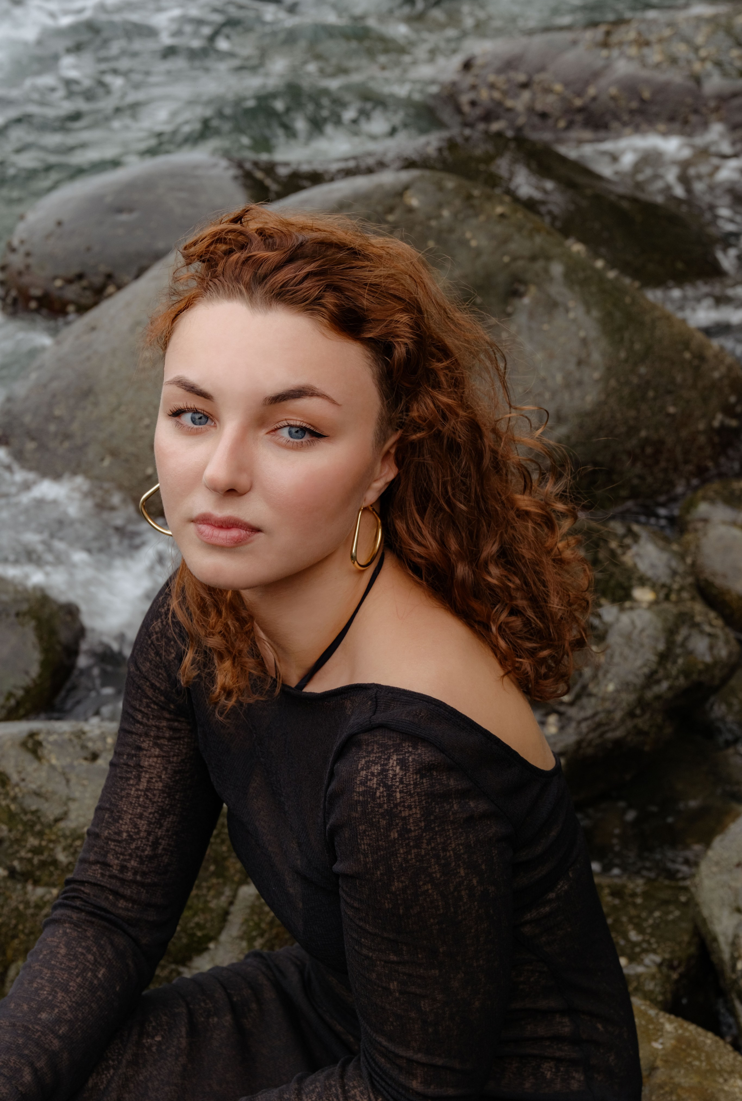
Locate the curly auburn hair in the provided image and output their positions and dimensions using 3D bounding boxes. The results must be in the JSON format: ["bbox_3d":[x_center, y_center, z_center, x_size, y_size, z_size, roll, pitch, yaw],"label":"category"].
[{"bbox_3d":[0.002,-0.065,1.430,0.265,0.325,0.260,11,17,24],"label":"curly auburn hair"}]

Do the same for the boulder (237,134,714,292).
[{"bbox_3d":[0.245,-0.765,4.800,1.100,0.350,0.650,4,24,9],"label":"boulder"}]

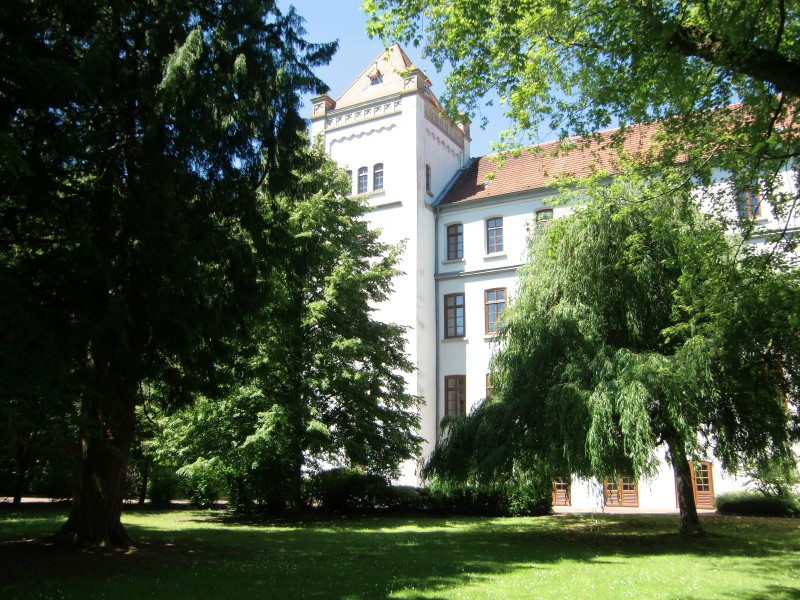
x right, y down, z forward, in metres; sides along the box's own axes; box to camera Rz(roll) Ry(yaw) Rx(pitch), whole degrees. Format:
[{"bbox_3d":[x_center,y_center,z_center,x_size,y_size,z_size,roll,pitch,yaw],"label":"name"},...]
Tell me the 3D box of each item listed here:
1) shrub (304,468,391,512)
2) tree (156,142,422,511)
[{"bbox_3d":[-1.990,7.120,25.400,3.250,1.600,2.600,0,-12,0],"label":"shrub"},{"bbox_3d":[-4.370,0.500,26.400,10.300,14.800,9.800,0,-12,0],"label":"tree"}]

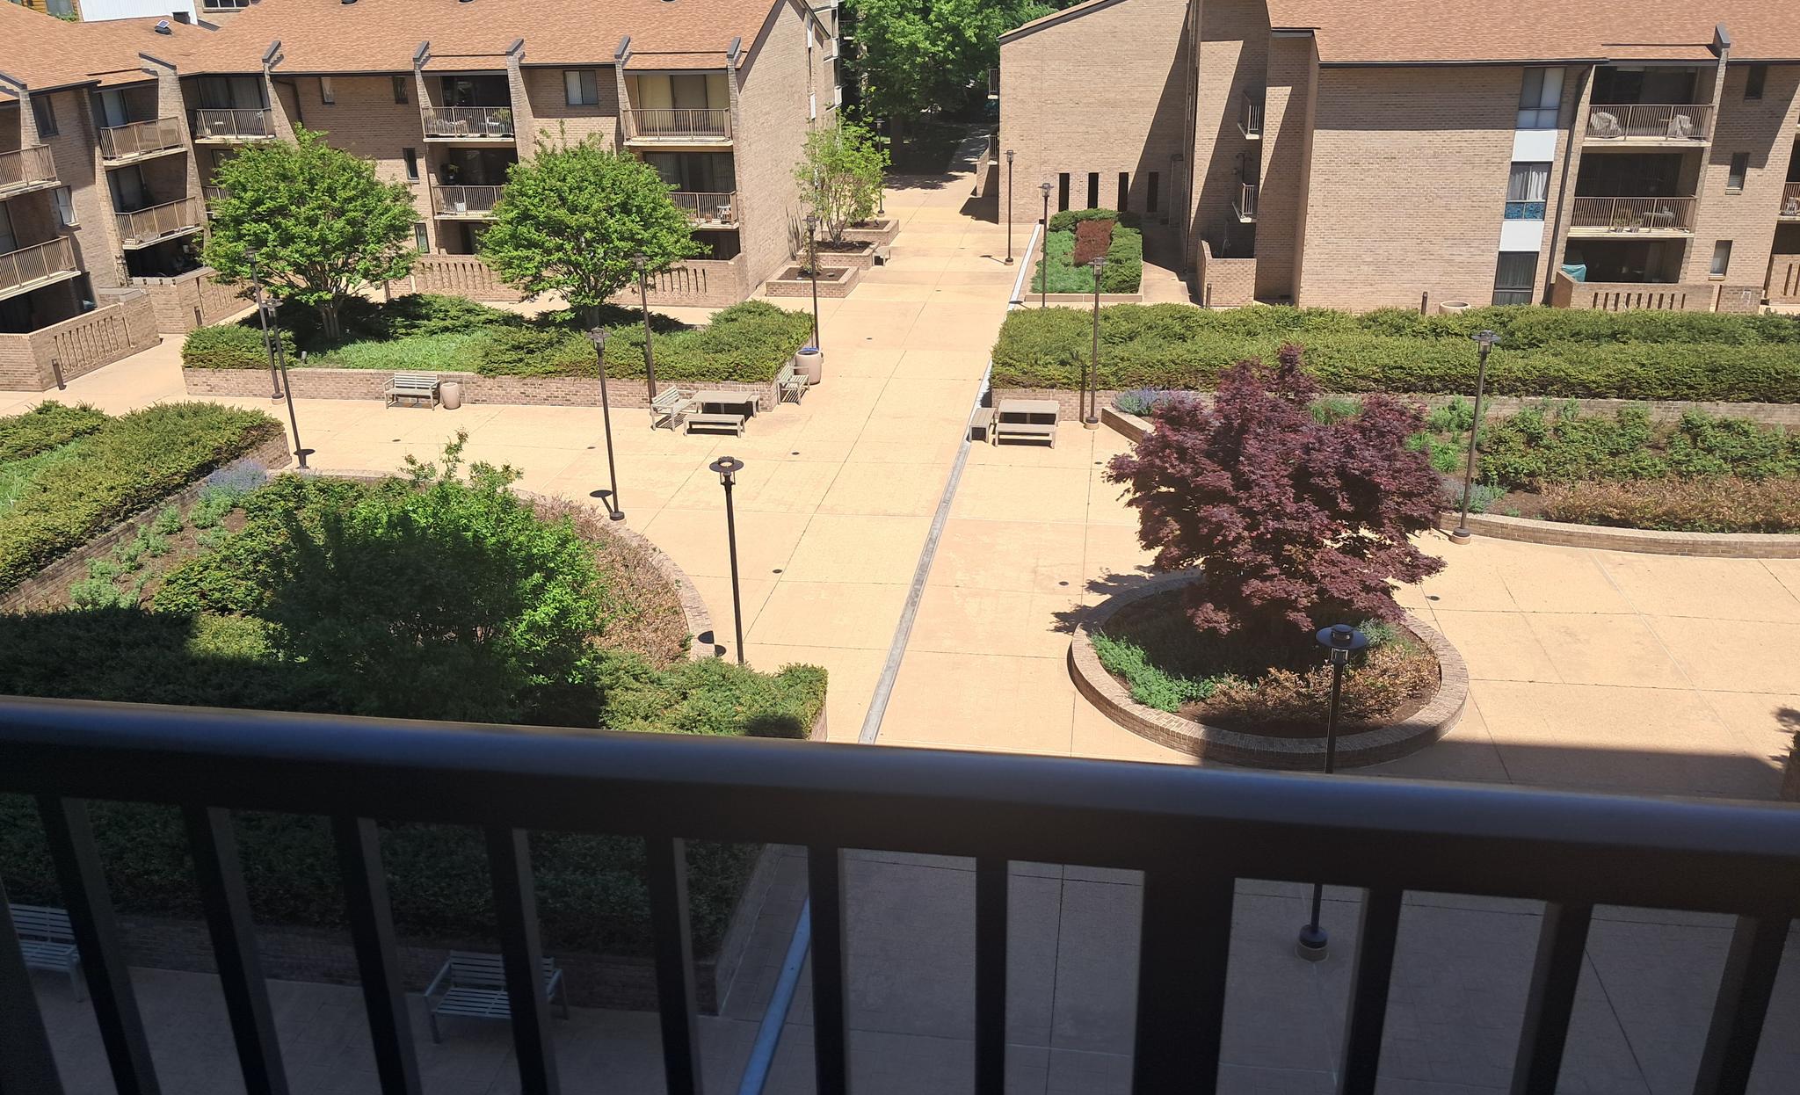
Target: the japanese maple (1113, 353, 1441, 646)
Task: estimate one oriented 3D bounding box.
[{"bbox_3d":[5.601,-0.613,21.137,4.992,4.867,4.784,2,23,8],"label":"japanese maple"}]

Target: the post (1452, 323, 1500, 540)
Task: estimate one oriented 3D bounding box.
[{"bbox_3d":[10.910,-2.055,26.672,0.520,4.184,0.520,2,22,8],"label":"post"}]

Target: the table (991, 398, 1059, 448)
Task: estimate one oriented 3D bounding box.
[{"bbox_3d":[3.080,-2.947,33.770,1.420,0.750,1.500,2,22,8],"label":"table"}]

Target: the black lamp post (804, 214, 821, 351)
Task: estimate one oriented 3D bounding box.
[{"bbox_3d":[-2.392,-7.394,40.303,0.520,4.184,0.520,2,22,8],"label":"black lamp post"}]

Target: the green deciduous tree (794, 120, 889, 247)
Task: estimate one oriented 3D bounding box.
[{"bbox_3d":[-2.242,-13.404,52.446,3.536,4.368,3.380,2,23,8],"label":"green deciduous tree"}]

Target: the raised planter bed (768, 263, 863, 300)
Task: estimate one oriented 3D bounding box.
[{"bbox_3d":[-3.011,-9.263,48.894,2.787,0.489,2.548,2,23,8],"label":"raised planter bed"}]

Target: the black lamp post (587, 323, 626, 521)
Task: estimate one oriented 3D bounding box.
[{"bbox_3d":[-5.940,-2.457,28.662,0.520,4.184,0.520,2,22,8],"label":"black lamp post"}]

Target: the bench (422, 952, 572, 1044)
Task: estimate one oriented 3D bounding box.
[{"bbox_3d":[-4.363,4.919,15.218,1.332,0.835,0.578,2,22,8],"label":"bench"}]

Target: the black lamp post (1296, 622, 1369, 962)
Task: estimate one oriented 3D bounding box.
[{"bbox_3d":[4.587,2.681,15.022,0.520,4.077,0.520,2,23,8],"label":"black lamp post"}]

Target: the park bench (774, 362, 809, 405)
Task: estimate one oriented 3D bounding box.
[{"bbox_3d":[-2.803,-4.277,36.481,0.582,0.811,1.352,2,23,8],"label":"park bench"}]

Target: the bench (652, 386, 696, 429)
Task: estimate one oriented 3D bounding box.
[{"bbox_3d":[-5.670,-3.524,35.573,0.578,0.835,1.332,6,23,18],"label":"bench"}]

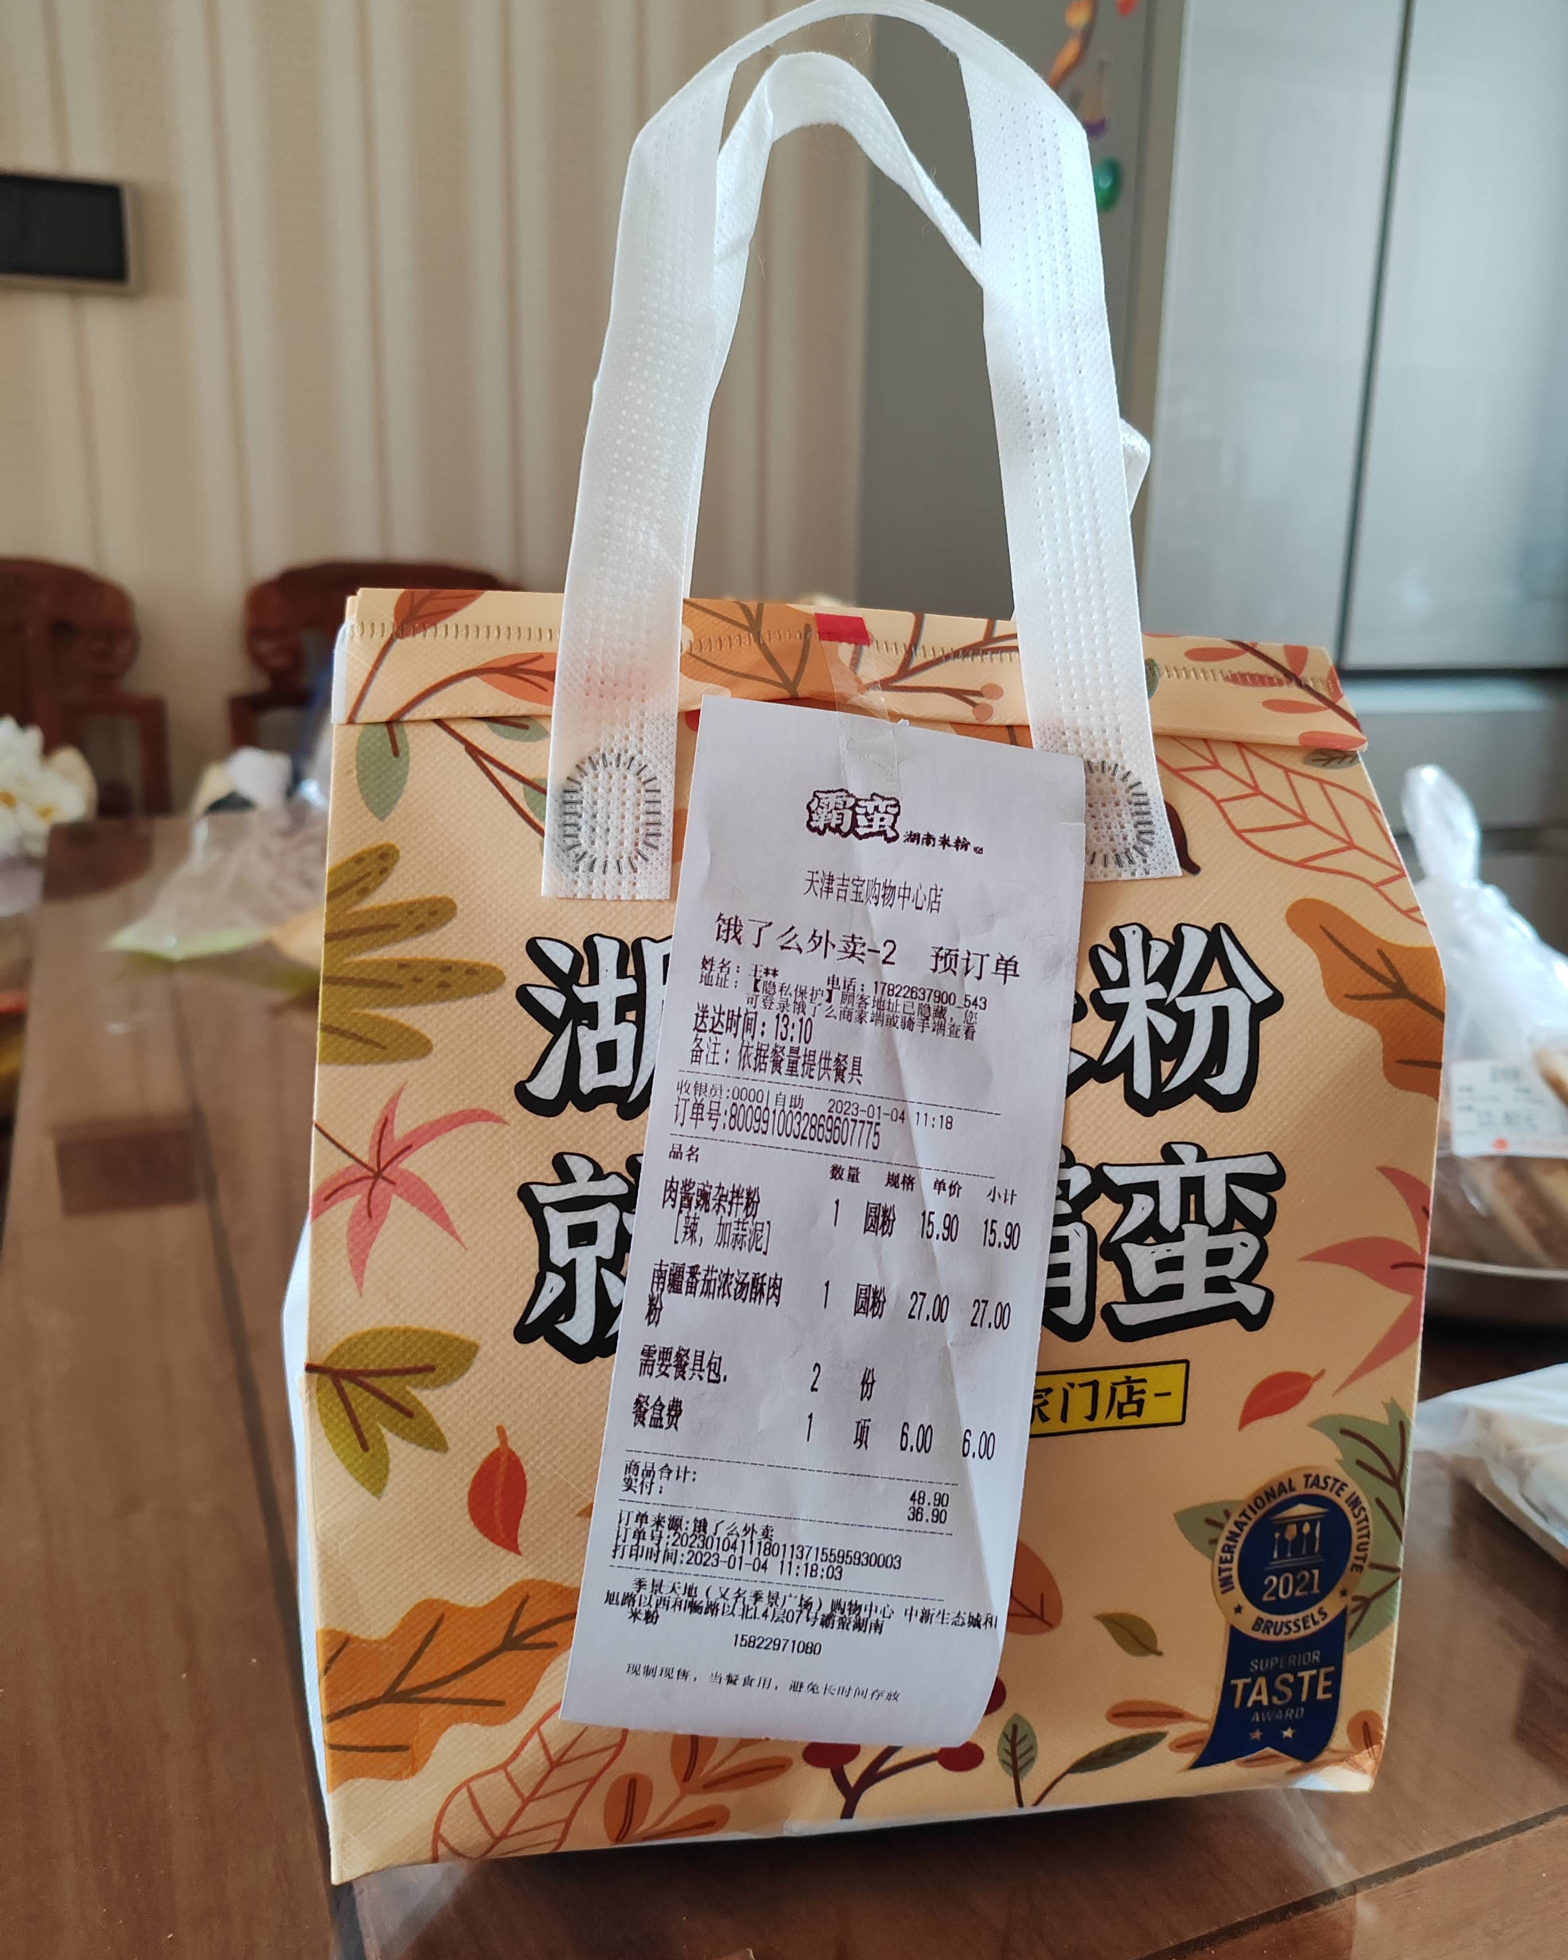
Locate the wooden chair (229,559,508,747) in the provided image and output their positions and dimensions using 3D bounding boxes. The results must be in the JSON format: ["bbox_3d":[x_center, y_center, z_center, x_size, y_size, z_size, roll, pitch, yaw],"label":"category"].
[{"bbox_3d":[-0.464,-0.025,2.079,0.440,0.976,0.470,-4,16,-19],"label":"wooden chair"}]

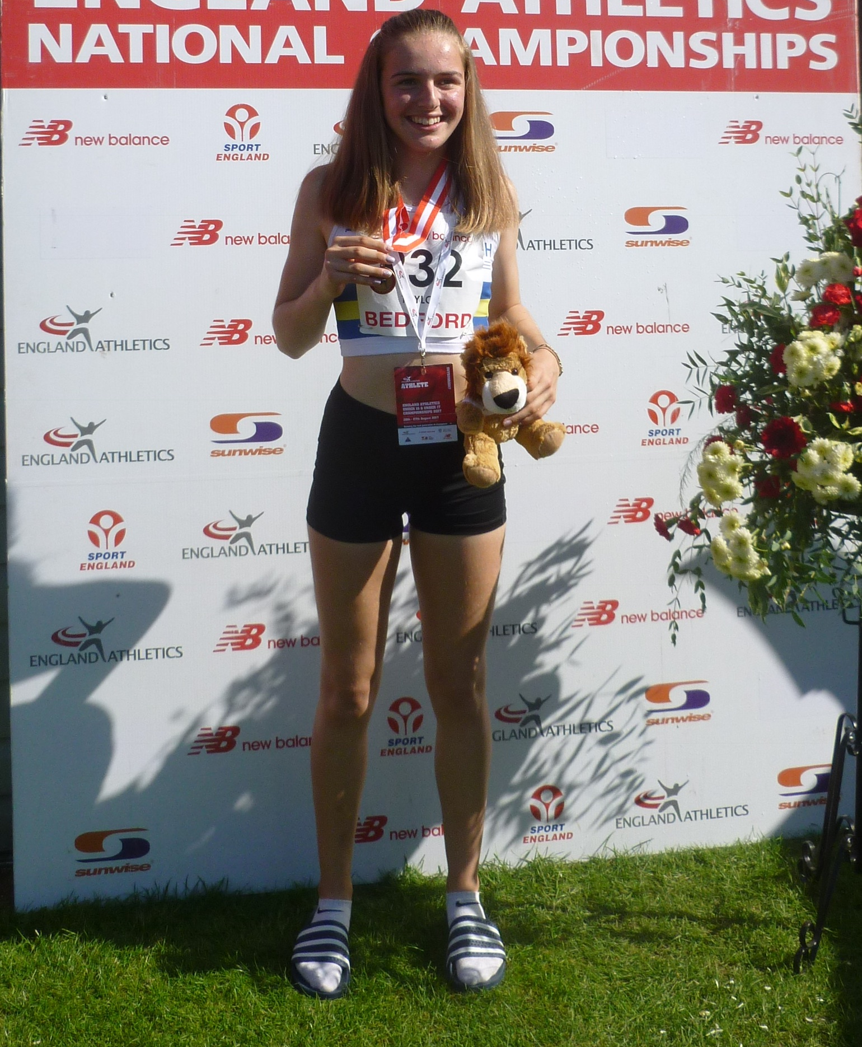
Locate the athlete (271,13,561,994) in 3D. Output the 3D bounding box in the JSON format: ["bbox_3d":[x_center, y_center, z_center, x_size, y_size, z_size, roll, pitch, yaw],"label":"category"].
[{"bbox_3d":[-0.023,-0.055,1.650,0.490,1.670,0.330,-2,3,-2],"label":"athlete"}]

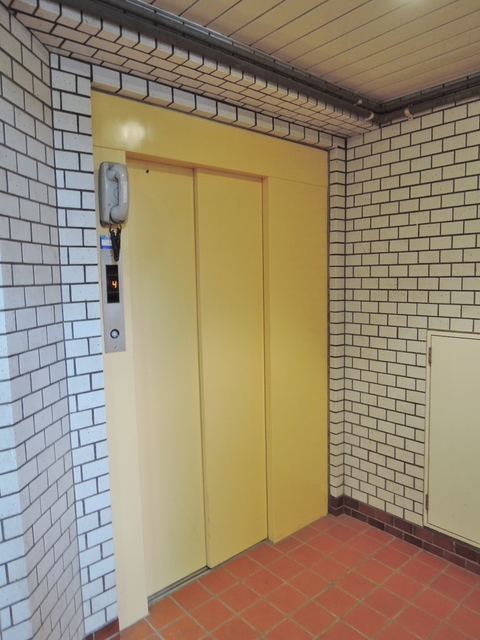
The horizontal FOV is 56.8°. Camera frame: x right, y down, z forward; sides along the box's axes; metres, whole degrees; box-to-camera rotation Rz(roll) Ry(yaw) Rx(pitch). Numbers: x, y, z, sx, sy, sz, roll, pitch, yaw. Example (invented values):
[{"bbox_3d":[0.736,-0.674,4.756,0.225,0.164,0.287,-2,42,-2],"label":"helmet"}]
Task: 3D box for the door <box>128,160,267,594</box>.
[{"bbox_3d":[-0.181,0.291,2.288,0.801,2.057,0.080,-6,7,-40],"label":"door"}]

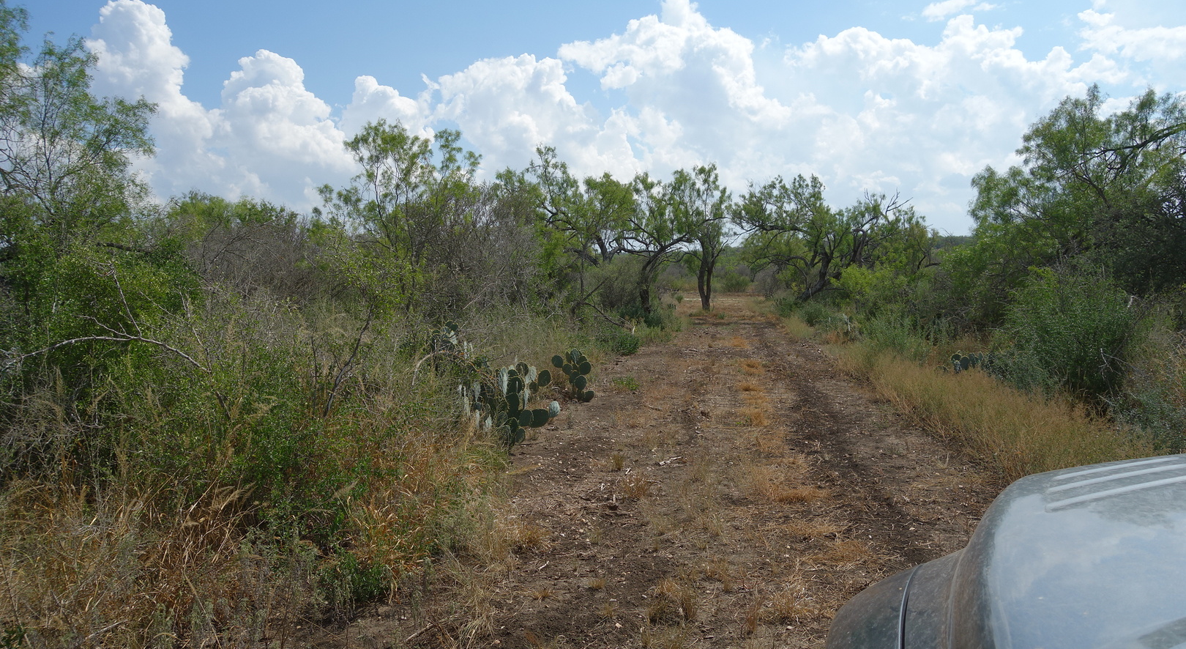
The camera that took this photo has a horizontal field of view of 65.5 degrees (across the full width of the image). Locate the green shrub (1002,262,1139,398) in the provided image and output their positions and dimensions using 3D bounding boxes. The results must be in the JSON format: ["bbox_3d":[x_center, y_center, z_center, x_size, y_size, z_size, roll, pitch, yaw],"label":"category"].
[{"bbox_3d":[5.541,0.097,10.700,1.550,1.600,1.450,0,4,0],"label":"green shrub"}]

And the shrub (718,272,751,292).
[{"bbox_3d":[8.453,-2.542,55.000,1.900,1.220,1.700,0,4,0],"label":"shrub"}]

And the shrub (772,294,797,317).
[{"bbox_3d":[6.238,-0.588,30.000,0.800,0.740,0.800,0,4,0],"label":"shrub"}]

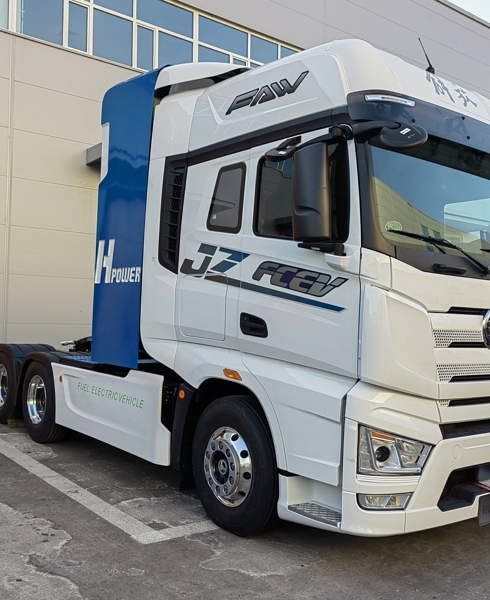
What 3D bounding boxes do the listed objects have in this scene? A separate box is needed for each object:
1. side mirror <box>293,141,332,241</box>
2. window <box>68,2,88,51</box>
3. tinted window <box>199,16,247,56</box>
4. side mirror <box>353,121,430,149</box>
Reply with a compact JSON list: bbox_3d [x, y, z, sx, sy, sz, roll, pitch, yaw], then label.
[{"bbox_3d":[0.368,-0.580,3.383,0.215,0.530,0.130,3,-1,-29],"label":"side mirror"},{"bbox_3d":[-3.683,-6.018,13.781,0.440,1.020,0.060,3,-4,-36],"label":"window"},{"bbox_3d":[-0.539,-6.800,16.156,1.540,0.680,0.060,3,-4,-36],"label":"tinted window"},{"bbox_3d":[0.812,-0.935,3.502,0.270,0.160,0.400,3,-1,-37],"label":"side mirror"}]

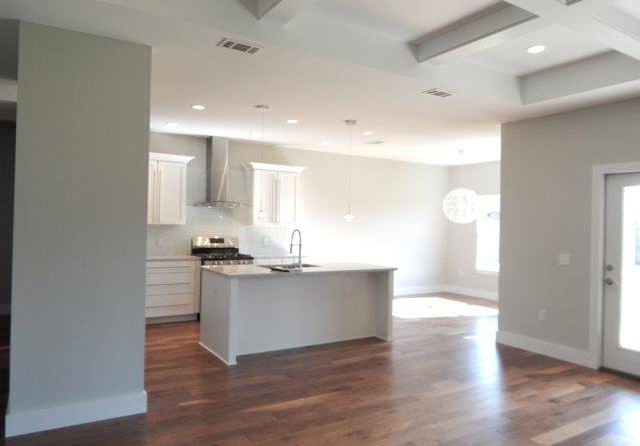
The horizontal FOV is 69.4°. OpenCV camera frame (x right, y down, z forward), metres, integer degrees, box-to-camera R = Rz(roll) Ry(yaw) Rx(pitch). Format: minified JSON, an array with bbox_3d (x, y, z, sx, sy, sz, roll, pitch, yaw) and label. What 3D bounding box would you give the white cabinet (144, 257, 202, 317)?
[{"bbox_3d":[-2.206,0.944,6.621,0.800,0.899,0.620,2,0,-32],"label":"white cabinet"}]

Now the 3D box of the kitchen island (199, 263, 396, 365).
[{"bbox_3d":[-0.244,1.003,5.667,2.271,0.895,1.058,2,0,-32],"label":"kitchen island"}]

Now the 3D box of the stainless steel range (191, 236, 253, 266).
[{"bbox_3d":[-1.506,0.834,7.034,0.770,1.172,0.670,2,0,-32],"label":"stainless steel range"}]

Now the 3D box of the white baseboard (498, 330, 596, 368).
[{"bbox_3d":[2.551,1.447,5.357,0.020,0.154,1.153,2,0,-32],"label":"white baseboard"}]

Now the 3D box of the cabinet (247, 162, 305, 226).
[{"bbox_3d":[-0.766,-0.448,7.650,0.990,0.971,0.400,1,0,-32],"label":"cabinet"}]

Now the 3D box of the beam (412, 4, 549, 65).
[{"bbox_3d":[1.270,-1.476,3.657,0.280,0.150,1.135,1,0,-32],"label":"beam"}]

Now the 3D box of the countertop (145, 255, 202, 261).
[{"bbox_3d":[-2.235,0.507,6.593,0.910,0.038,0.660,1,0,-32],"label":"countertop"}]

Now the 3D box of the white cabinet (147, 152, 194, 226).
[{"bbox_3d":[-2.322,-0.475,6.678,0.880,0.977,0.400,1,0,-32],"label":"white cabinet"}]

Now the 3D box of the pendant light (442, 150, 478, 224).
[{"bbox_3d":[2.376,-0.618,7.814,0.580,1.251,0.580,2,0,-32],"label":"pendant light"}]

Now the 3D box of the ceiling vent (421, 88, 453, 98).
[{"bbox_3d":[1.175,-1.279,4.561,0.313,0.020,0.210,2,0,-32],"label":"ceiling vent"}]

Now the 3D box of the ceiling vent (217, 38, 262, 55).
[{"bbox_3d":[-0.581,-1.300,3.421,0.325,0.025,0.180,1,0,-32],"label":"ceiling vent"}]

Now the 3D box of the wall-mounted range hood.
[{"bbox_3d":[-1.533,-0.778,7.098,0.860,1.138,0.490,2,0,-32],"label":"wall-mounted range hood"}]

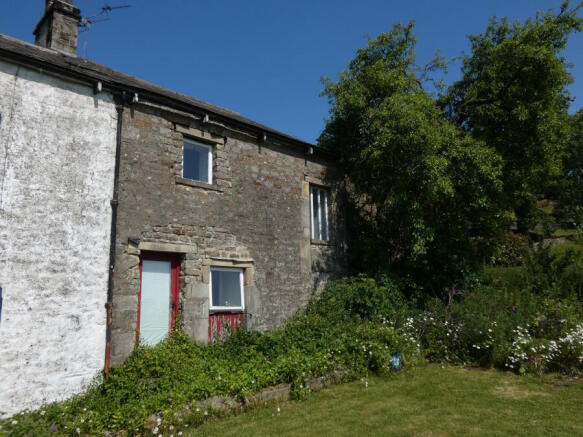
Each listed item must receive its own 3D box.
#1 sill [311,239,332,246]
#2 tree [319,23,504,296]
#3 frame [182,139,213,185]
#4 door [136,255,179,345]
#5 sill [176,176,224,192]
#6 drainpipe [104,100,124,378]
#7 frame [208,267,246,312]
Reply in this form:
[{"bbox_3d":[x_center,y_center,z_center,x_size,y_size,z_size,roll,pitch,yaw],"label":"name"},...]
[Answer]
[{"bbox_3d":[0.777,0.617,12.135,0.880,0.160,0.190,9,-15,-44],"label":"sill"},{"bbox_3d":[3.091,-1.188,12.097,4.600,7.600,4.300,-4,-11,14],"label":"tree"},{"bbox_3d":[-1.984,-1.179,9.901,0.824,0.904,0.080,9,-15,-44],"label":"frame"},{"bbox_3d":[-2.485,1.635,8.846,0.912,2.000,0.100,9,-15,-44],"label":"door"},{"bbox_3d":[-1.894,-0.686,9.740,1.096,0.160,0.190,9,-15,-44],"label":"sill"},{"bbox_3d":[-3.077,0.244,8.201,0.096,4.912,0.100,9,-15,-44],"label":"drainpipe"},{"bbox_3d":[-1.319,1.479,9.814,0.888,0.912,0.140,9,-15,-44],"label":"frame"}]

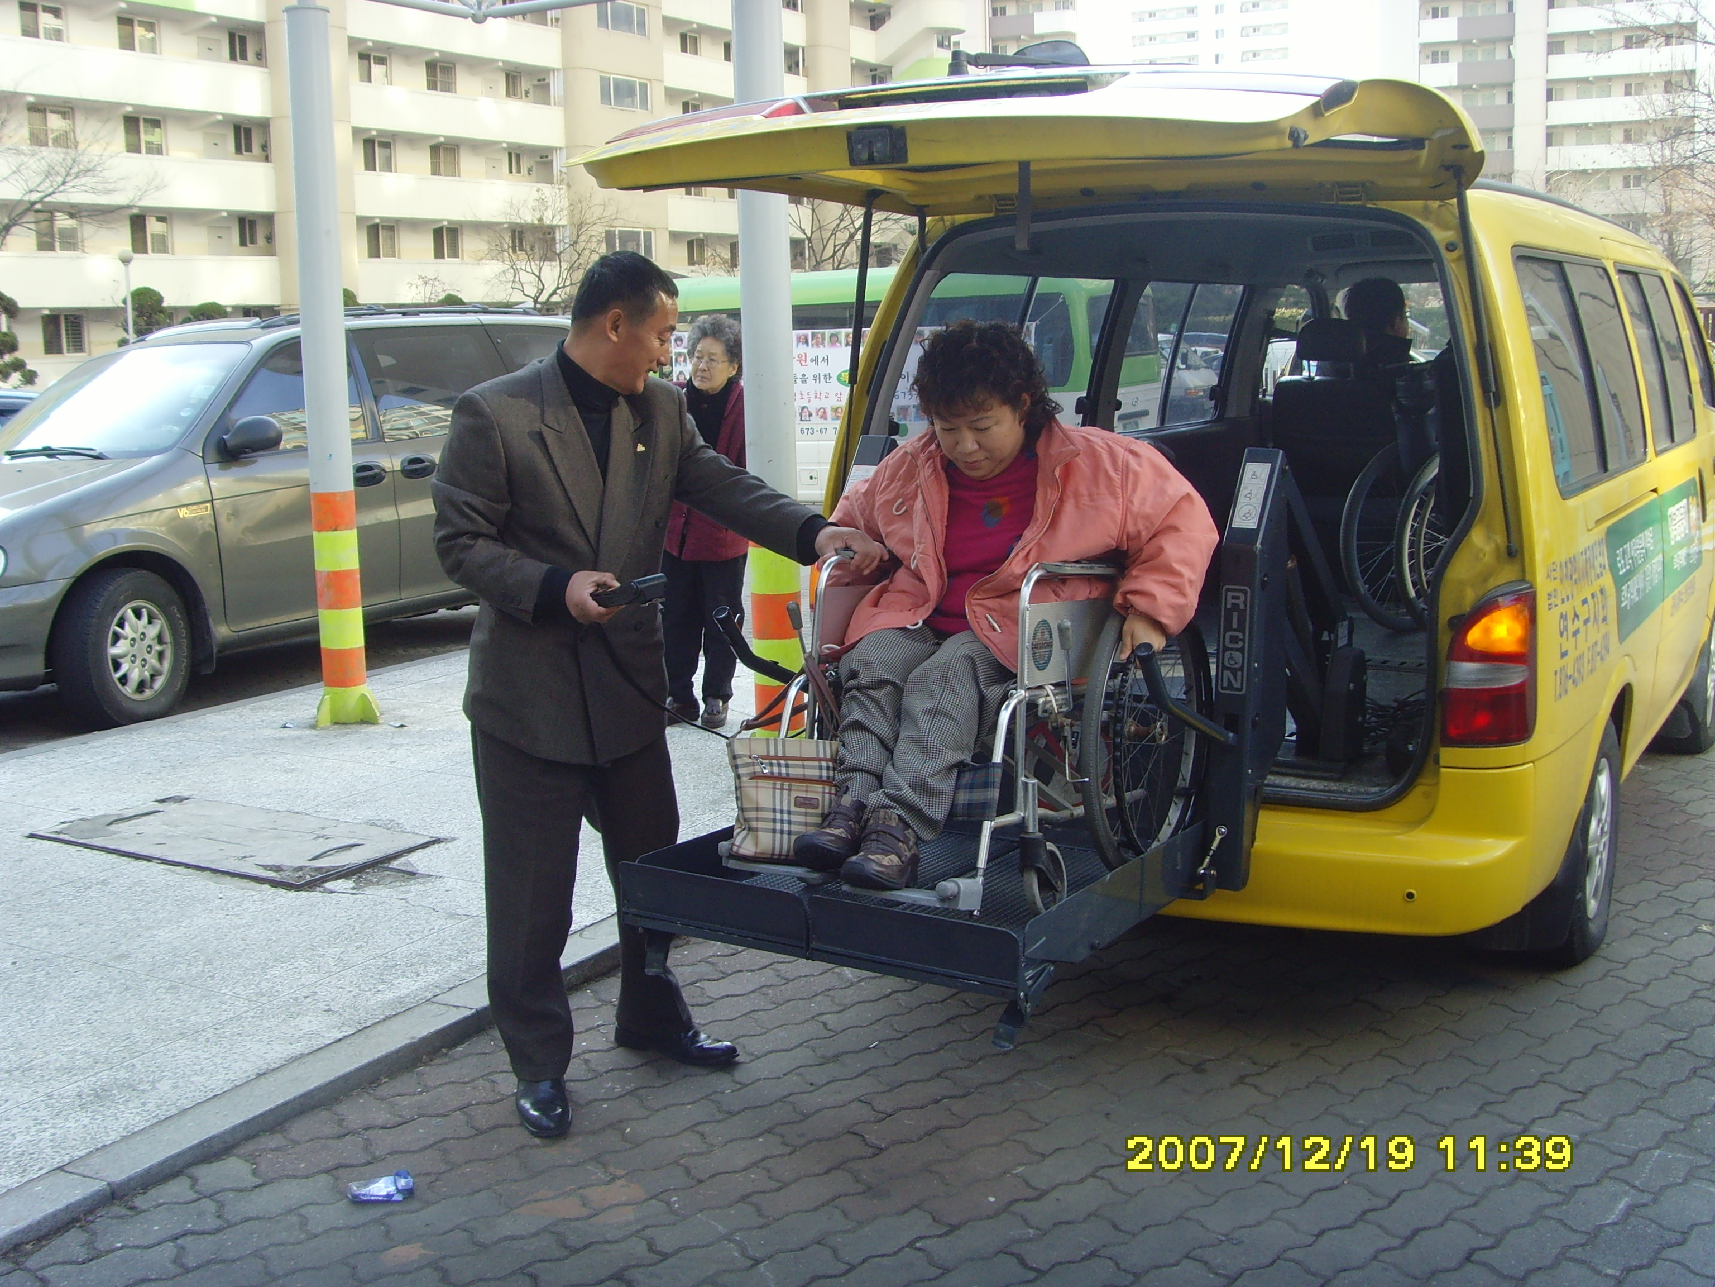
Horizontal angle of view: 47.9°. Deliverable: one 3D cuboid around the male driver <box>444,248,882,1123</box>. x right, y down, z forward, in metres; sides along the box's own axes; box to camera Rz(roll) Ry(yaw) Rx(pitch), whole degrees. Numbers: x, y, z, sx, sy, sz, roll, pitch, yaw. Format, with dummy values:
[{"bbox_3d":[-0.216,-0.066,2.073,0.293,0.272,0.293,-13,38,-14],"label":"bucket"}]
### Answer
[{"bbox_3d":[-0.418,0.102,3.784,0.889,1.727,0.576,7,12,42],"label":"male driver"}]

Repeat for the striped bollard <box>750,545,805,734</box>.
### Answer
[{"bbox_3d":[-0.264,-0.006,6.390,0.242,0.889,0.242,-1,9,0],"label":"striped bollard"}]

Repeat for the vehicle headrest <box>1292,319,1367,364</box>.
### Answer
[{"bbox_3d":[1.562,-0.997,6.307,0.237,0.151,0.111,4,10,30],"label":"vehicle headrest"}]

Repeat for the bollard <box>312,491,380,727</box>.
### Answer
[{"bbox_3d":[-1.964,-0.131,7.385,0.253,0.909,0.253,-1,9,0],"label":"bollard"}]

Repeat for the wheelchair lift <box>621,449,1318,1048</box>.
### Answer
[{"bbox_3d":[0.249,0.090,3.725,0.980,0.909,1.212,4,10,30],"label":"wheelchair lift"}]

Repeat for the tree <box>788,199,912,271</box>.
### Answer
[{"bbox_3d":[-0.198,-8.179,45.710,3.636,4.848,3.636,-1,9,0],"label":"tree"}]

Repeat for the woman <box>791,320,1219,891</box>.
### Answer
[{"bbox_3d":[0.272,-0.101,3.702,0.747,1.030,0.808,4,10,30],"label":"woman"}]

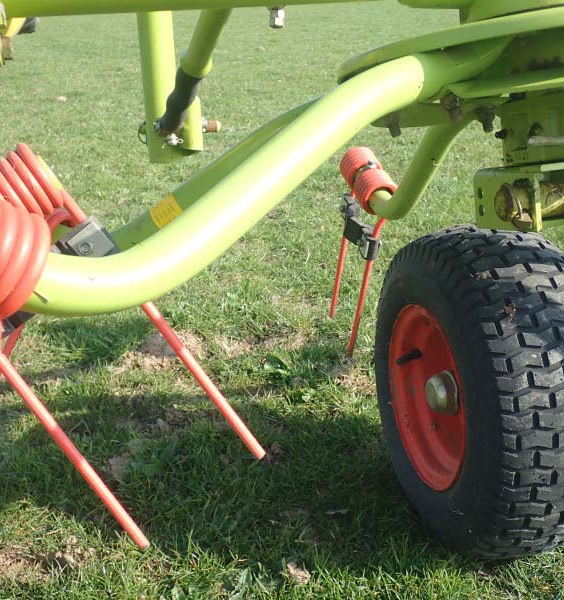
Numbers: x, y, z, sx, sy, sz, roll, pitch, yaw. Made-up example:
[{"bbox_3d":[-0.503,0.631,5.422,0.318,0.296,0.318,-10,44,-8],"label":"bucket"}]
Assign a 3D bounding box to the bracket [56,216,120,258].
[{"bbox_3d":[-0.161,-0.046,0.730,0.036,0.037,0.027,-39,15,-8],"label":"bracket"}]

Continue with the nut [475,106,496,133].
[{"bbox_3d":[0.239,-0.212,1.030,0.023,0.030,0.023,-9,-6,0],"label":"nut"}]

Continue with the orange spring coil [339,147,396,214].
[{"bbox_3d":[0.145,-0.200,1.470,0.062,0.062,0.136,-7,37,-12],"label":"orange spring coil"}]

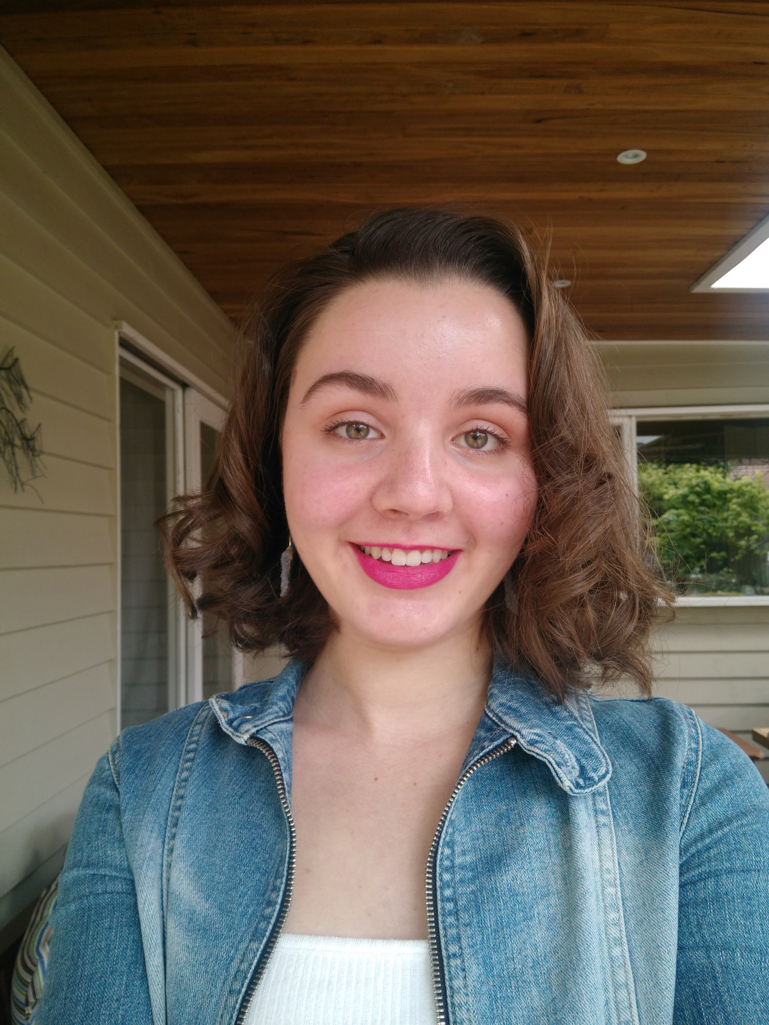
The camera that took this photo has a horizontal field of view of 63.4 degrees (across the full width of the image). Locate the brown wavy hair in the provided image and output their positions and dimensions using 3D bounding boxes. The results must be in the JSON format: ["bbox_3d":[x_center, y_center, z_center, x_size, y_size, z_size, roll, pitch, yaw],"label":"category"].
[{"bbox_3d":[0.018,-0.029,0.424,0.310,0.285,0.200,2,-2,-2],"label":"brown wavy hair"}]

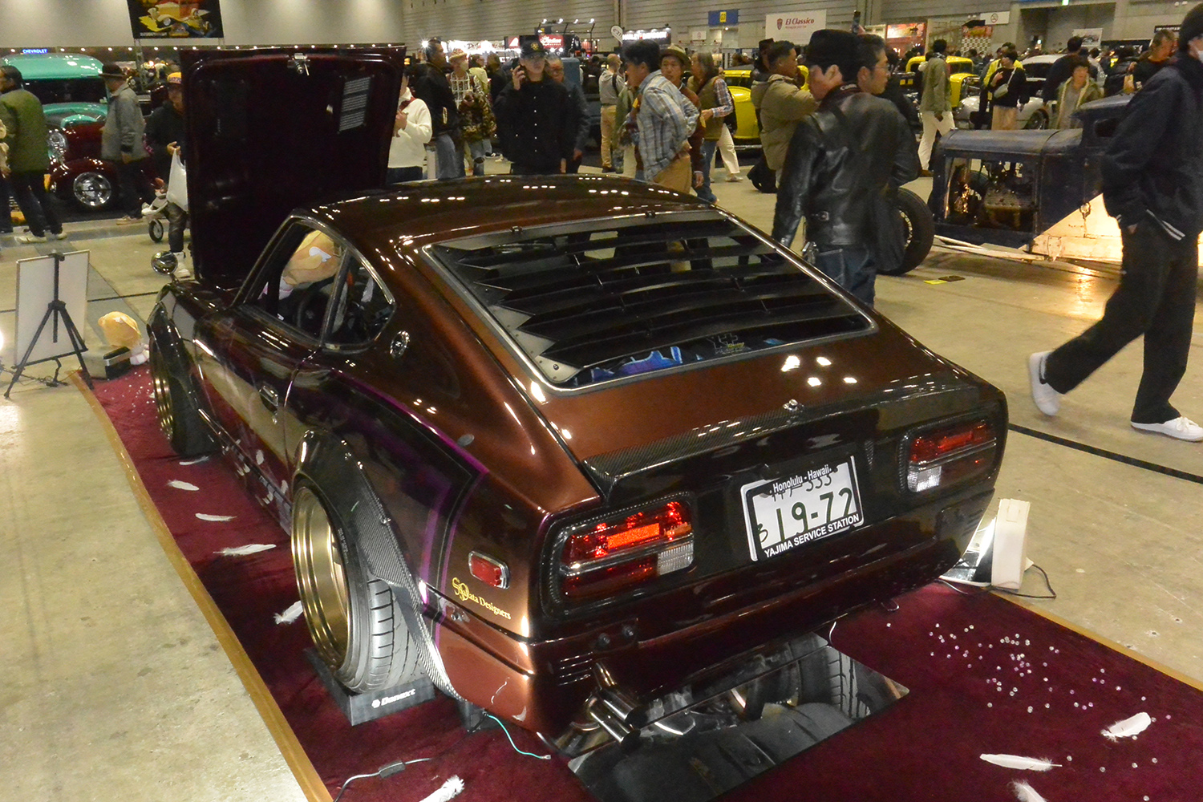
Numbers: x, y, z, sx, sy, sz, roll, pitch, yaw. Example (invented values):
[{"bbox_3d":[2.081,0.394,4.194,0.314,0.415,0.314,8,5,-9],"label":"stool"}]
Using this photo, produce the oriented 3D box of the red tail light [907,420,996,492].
[{"bbox_3d":[0.849,0.121,2.372,0.300,0.132,0.065,-12,12,-29],"label":"red tail light"}]

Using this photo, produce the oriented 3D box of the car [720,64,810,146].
[{"bbox_3d":[2.379,-5.110,17.095,4.000,1.520,1.680,-17,25,-38],"label":"car"}]

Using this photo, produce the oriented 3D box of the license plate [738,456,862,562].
[{"bbox_3d":[0.453,0.234,2.153,0.333,0.170,0.020,-12,5,-29],"label":"license plate"}]

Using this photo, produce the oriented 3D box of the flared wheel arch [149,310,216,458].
[{"bbox_3d":[-1.946,-0.185,4.417,0.180,0.490,0.920,-12,22,-29],"label":"flared wheel arch"}]

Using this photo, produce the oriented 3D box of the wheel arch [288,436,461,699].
[{"bbox_3d":[-0.654,0.372,2.464,0.170,0.535,1.010,-12,22,-29],"label":"wheel arch"}]

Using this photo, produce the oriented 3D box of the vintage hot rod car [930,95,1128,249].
[{"bbox_3d":[3.711,-1.565,7.087,3.350,1.380,1.600,15,25,39],"label":"vintage hot rod car"}]

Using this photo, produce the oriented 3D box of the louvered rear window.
[{"bbox_3d":[0.134,-0.308,2.505,0.970,0.100,0.682,-12,40,-29],"label":"louvered rear window"}]

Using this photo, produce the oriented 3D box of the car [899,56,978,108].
[{"bbox_3d":[8.255,-7.182,22.628,1.680,1.600,3.950,-12,22,-29],"label":"car"}]

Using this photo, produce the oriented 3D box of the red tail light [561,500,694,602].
[{"bbox_3d":[0.048,0.288,1.908,0.300,0.132,0.065,-12,12,-29],"label":"red tail light"}]

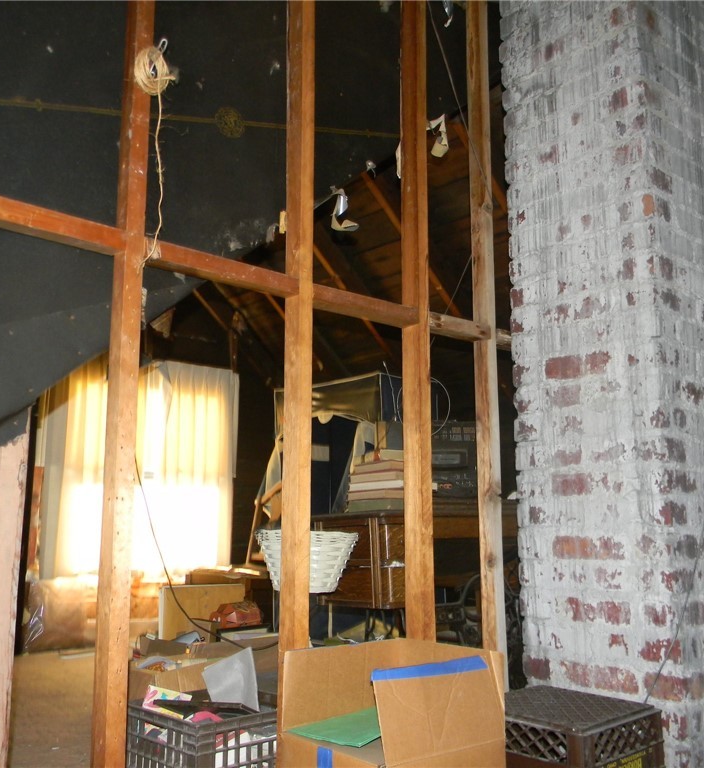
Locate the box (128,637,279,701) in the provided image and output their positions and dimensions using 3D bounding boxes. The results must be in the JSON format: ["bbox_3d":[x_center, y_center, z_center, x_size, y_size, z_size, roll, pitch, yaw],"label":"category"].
[{"bbox_3d":[-0.486,0.938,2.378,0.280,0.340,0.460,-7,-12,35],"label":"box"}]

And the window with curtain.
[{"bbox_3d":[-1.228,0.485,5.047,1.294,1.308,0.130,9,-13,-41],"label":"window with curtain"}]

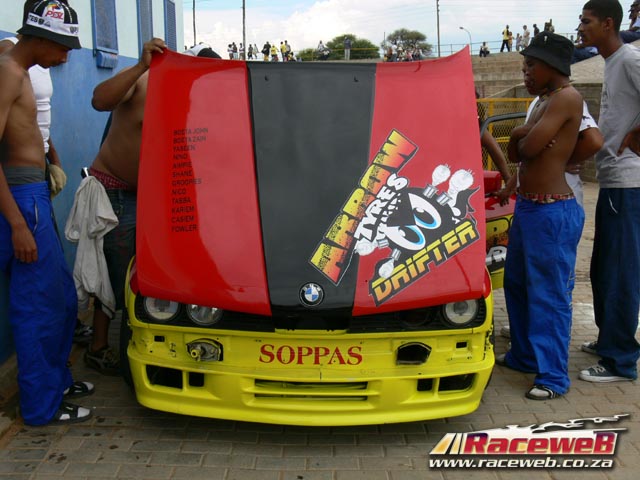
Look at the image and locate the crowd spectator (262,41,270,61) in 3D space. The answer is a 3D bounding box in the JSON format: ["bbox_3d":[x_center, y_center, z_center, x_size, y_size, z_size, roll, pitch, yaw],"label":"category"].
[{"bbox_3d":[-4.051,-14.237,56.000,0.550,1.700,0.400,0,11,0],"label":"crowd spectator"}]

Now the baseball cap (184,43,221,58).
[{"bbox_3d":[-0.566,-0.869,3.500,0.250,0.130,0.170,10,15,39],"label":"baseball cap"}]

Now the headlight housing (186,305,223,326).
[{"bbox_3d":[-0.476,0.288,3.070,0.150,0.150,0.100,0,11,0],"label":"headlight housing"}]

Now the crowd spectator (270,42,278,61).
[{"bbox_3d":[-3.446,-14.047,56.000,0.500,1.620,0.380,0,11,0],"label":"crowd spectator"}]

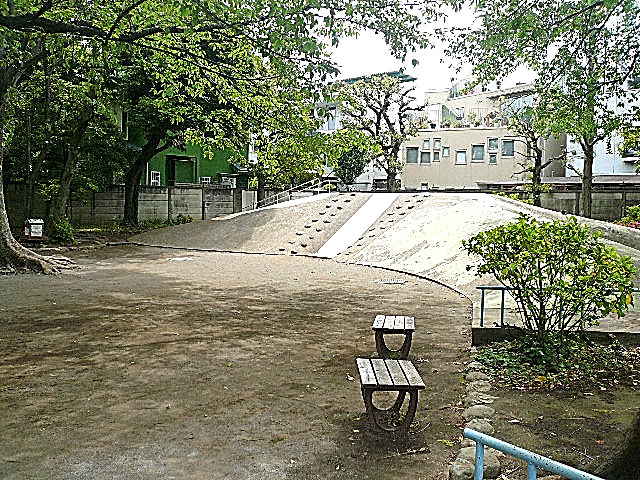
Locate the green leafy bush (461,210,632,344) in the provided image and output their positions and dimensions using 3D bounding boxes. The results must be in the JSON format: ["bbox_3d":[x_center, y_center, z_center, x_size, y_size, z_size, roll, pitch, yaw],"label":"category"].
[{"bbox_3d":[2.500,0.441,5.739,1.800,1.440,1.550,0,4,0],"label":"green leafy bush"}]

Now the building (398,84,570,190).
[{"bbox_3d":[9.300,-4.450,30.982,9.200,8.200,7.500,1,4,8],"label":"building"}]

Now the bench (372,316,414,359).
[{"bbox_3d":[0.820,1.071,5.688,0.435,0.350,0.665,1,4,10],"label":"bench"}]

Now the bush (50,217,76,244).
[{"bbox_3d":[-9.750,-0.350,19.617,1.000,1.070,0.950,-2,4,-26],"label":"bush"}]

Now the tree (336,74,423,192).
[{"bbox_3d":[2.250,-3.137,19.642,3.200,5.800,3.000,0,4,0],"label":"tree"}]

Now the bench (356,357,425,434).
[{"bbox_3d":[0.523,1.179,3.967,0.440,0.350,0.670,0,4,1],"label":"bench"}]

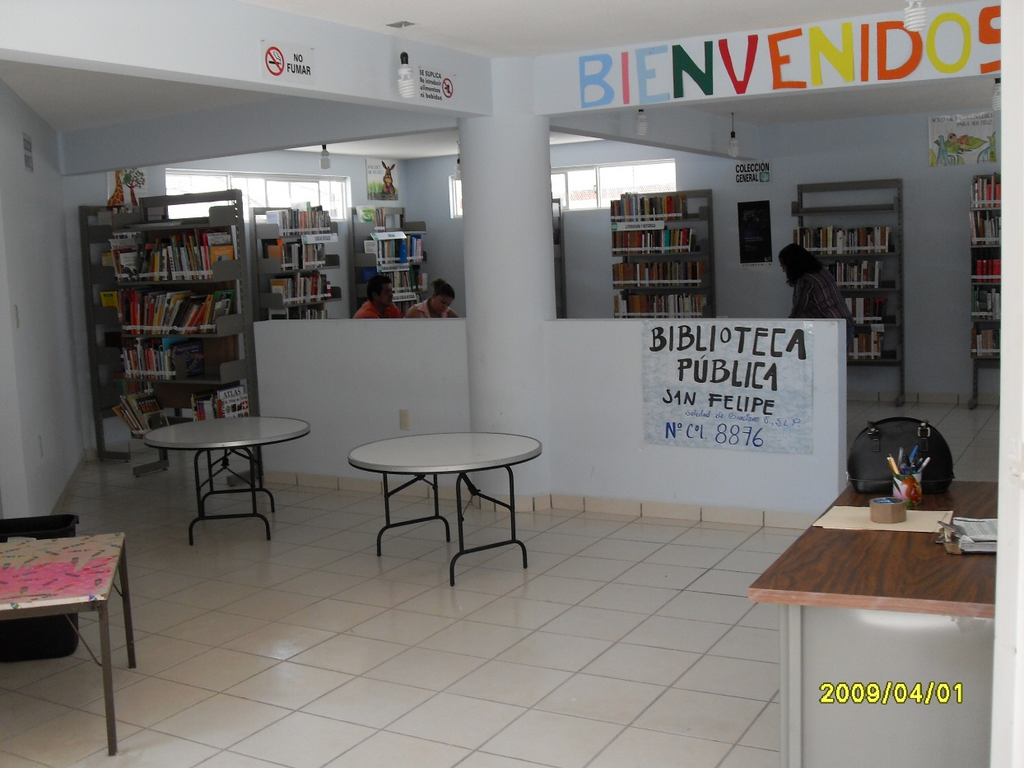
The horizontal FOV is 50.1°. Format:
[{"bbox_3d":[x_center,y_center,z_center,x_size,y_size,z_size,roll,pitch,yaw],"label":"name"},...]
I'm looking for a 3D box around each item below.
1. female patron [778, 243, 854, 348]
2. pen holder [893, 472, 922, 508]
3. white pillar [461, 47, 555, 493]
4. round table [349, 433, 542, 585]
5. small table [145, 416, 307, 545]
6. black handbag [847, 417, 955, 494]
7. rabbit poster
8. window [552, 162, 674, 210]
[{"bbox_3d":[2.062,-0.228,7.385,0.580,1.450,0.480,-1,7,15],"label":"female patron"},{"bbox_3d":[1.075,0.279,2.970,0.079,0.090,0.079,0,7,20],"label":"pen holder"},{"bbox_3d":[-0.009,-0.567,6.352,0.530,2.540,0.530,-2,7,0],"label":"white pillar"},{"bbox_3d":[-0.315,0.574,5.235,0.910,0.561,0.910,-2,7,0],"label":"round table"},{"bbox_3d":[-1.568,0.526,6.096,0.910,0.561,0.910,-4,7,-10],"label":"small table"},{"bbox_3d":[1.107,0.193,3.136,0.305,0.218,0.140,-1,7,14],"label":"black handbag"},{"bbox_3d":[-1.393,-2.200,11.802,0.015,0.430,0.550,1,8,30],"label":"rabbit poster"},{"bbox_3d":[0.455,-1.981,11.162,2.580,0.445,0.100,1,8,30],"label":"window"}]

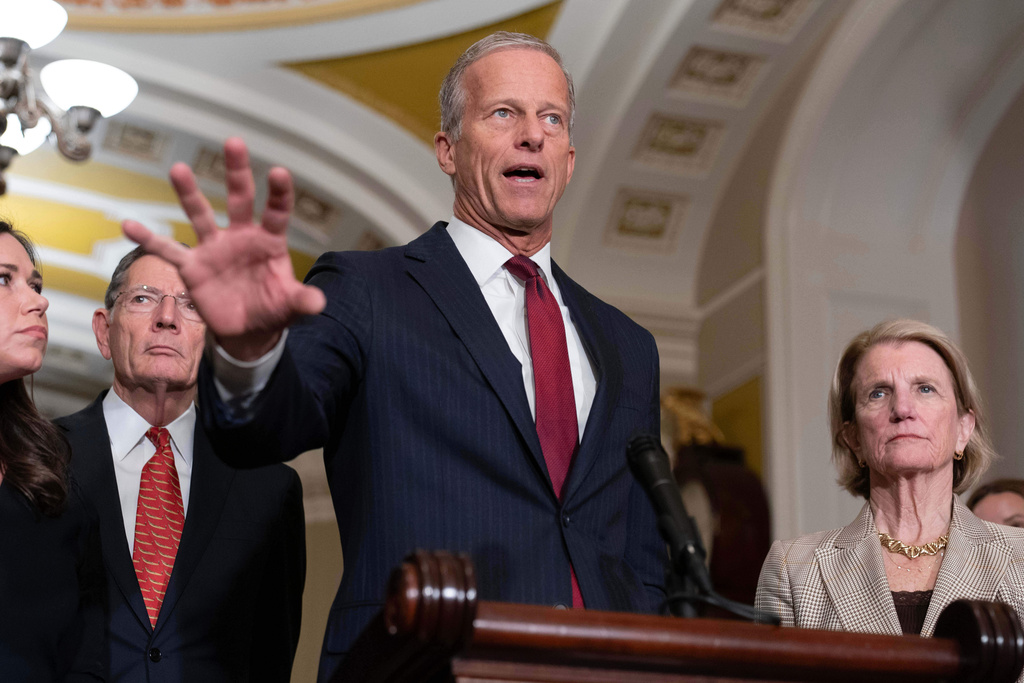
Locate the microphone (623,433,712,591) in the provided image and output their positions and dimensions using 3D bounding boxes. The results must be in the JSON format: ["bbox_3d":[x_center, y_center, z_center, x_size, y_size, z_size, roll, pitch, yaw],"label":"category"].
[{"bbox_3d":[0.136,0.143,1.300,0.034,0.195,0.035,6,-58,-17],"label":"microphone"}]

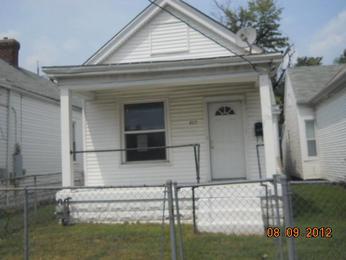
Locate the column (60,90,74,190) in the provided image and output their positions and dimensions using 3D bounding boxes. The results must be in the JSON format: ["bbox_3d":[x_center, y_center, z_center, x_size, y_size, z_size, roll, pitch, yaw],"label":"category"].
[{"bbox_3d":[-2.554,0.240,8.980,0.200,2.420,0.200,-4,-5,9],"label":"column"}]

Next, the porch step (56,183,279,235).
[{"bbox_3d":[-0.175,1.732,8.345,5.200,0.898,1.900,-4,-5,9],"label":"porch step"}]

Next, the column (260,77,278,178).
[{"bbox_3d":[2.106,-0.037,8.248,0.200,2.400,0.200,-4,-5,9],"label":"column"}]

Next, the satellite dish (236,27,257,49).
[{"bbox_3d":[1.715,-2.149,8.600,0.510,0.510,0.300,-7,-6,39],"label":"satellite dish"}]

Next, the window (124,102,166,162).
[{"bbox_3d":[-0.758,0.041,9.975,1.110,1.570,0.100,-4,-5,9],"label":"window"}]

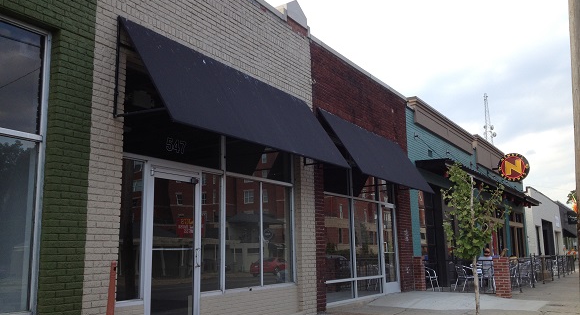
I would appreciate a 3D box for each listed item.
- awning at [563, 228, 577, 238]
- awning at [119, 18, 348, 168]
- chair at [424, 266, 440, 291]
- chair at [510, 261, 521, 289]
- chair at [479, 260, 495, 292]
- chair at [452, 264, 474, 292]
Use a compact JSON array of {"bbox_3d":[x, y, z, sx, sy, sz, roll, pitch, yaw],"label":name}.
[{"bbox_3d":[29.233,7.897,61.055,1.100,0.900,5.000,-6,-10,29],"label":"awning"},{"bbox_3d":[-0.491,-0.723,8.504,0.900,1.350,4.500,-6,-10,29],"label":"awning"},{"bbox_3d":[3.756,3.253,16.018,0.570,0.750,0.550,-4,-10,20],"label":"chair"},{"bbox_3d":[6.719,3.544,17.839,0.570,0.750,0.550,-6,-10,29],"label":"chair"},{"bbox_3d":[5.412,3.275,16.105,0.570,0.750,0.550,-2,-9,8],"label":"chair"},{"bbox_3d":[4.767,3.248,15.962,0.570,0.750,0.550,0,-9,-7],"label":"chair"}]

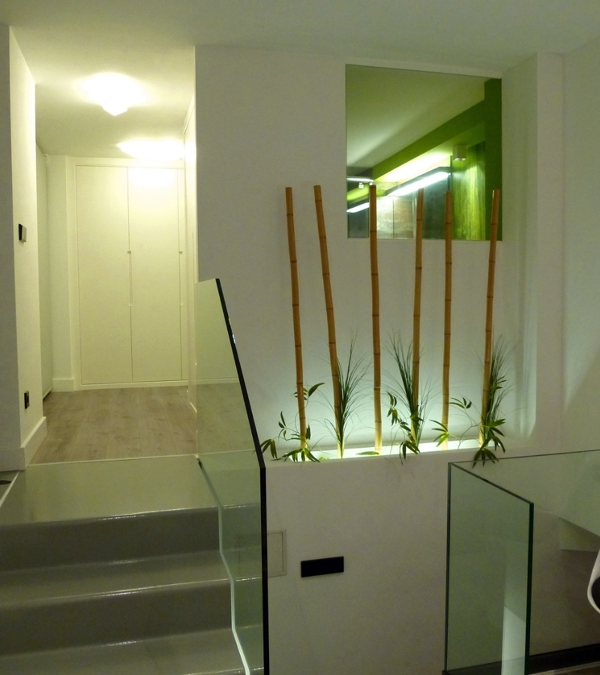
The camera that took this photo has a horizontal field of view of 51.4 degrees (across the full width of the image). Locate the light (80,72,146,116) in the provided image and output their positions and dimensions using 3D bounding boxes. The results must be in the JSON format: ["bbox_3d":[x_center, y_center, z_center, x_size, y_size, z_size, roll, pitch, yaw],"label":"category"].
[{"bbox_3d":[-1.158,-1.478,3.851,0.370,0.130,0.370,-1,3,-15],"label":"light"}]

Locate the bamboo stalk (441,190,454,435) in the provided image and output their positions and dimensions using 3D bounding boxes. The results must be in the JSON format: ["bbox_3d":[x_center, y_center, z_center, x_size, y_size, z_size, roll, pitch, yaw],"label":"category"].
[{"bbox_3d":[0.856,-0.099,3.627,0.033,1.502,0.033,1,1,-15],"label":"bamboo stalk"}]

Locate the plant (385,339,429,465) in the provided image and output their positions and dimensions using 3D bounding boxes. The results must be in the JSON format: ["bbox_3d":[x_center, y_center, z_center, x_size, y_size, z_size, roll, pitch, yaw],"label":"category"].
[{"bbox_3d":[0.579,0.326,3.352,0.200,0.650,0.200,-1,3,-15],"label":"plant"}]

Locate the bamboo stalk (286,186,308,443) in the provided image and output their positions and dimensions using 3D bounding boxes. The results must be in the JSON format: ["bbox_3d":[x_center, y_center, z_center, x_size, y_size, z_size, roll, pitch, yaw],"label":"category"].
[{"bbox_3d":[-0.018,-0.080,3.397,0.035,1.466,0.035,-4,2,-15],"label":"bamboo stalk"}]

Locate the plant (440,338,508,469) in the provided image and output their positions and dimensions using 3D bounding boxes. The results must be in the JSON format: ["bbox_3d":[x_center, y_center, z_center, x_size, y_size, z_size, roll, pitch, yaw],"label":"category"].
[{"bbox_3d":[0.972,0.359,3.445,0.310,0.670,0.270,-1,3,-15],"label":"plant"}]

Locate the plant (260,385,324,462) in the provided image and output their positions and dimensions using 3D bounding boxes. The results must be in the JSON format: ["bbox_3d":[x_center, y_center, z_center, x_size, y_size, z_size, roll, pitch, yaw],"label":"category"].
[{"bbox_3d":[-0.046,0.456,3.364,0.310,0.429,0.250,-1,3,-15],"label":"plant"}]

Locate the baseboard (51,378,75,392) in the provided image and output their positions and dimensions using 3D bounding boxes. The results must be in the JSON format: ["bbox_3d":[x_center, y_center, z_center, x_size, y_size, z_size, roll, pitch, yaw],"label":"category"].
[{"bbox_3d":[-2.186,0.447,5.772,0.190,0.120,0.025,-1,3,-15],"label":"baseboard"}]

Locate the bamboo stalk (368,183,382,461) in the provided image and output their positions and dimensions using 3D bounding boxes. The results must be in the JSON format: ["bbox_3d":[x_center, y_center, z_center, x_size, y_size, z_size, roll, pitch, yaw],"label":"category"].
[{"bbox_3d":[0.406,-0.092,3.332,0.036,1.470,0.036,-2,1,-15],"label":"bamboo stalk"}]

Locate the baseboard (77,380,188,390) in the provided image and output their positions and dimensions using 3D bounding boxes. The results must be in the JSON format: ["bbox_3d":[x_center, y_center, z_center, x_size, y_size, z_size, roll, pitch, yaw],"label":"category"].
[{"bbox_3d":[-1.585,0.460,5.933,1.010,0.062,0.025,-1,3,-15],"label":"baseboard"}]

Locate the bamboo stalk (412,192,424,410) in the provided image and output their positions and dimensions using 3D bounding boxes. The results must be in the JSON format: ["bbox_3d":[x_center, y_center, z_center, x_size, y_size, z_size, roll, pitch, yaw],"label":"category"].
[{"bbox_3d":[0.685,-0.096,3.582,0.034,1.515,0.034,1,1,-15],"label":"bamboo stalk"}]

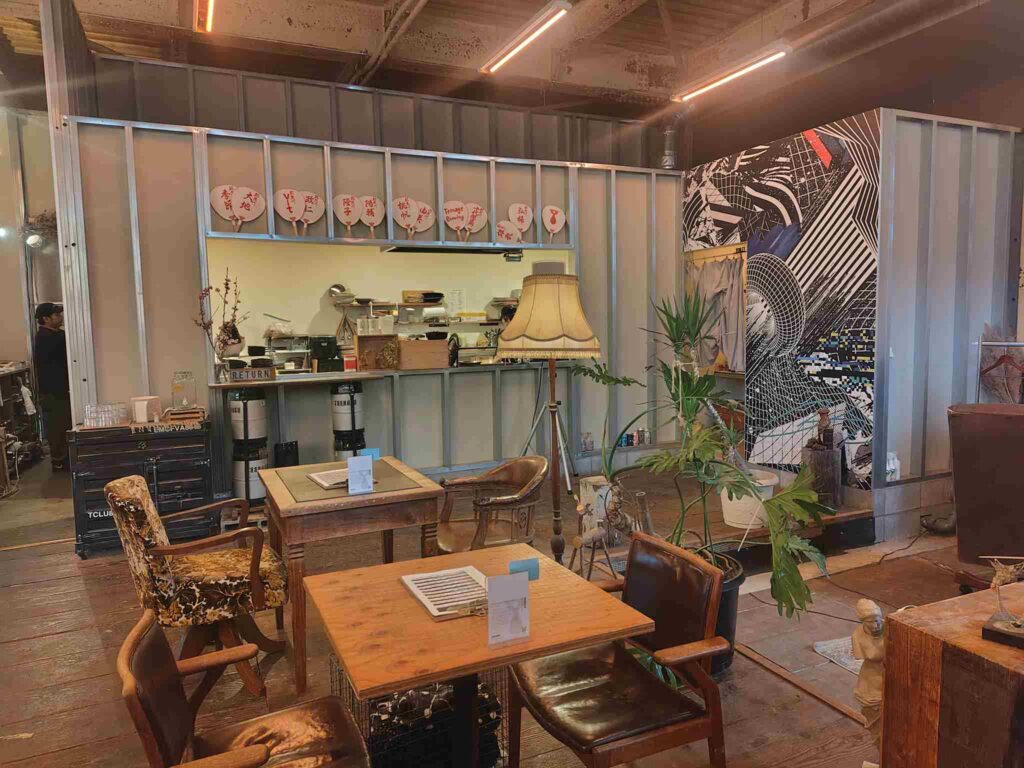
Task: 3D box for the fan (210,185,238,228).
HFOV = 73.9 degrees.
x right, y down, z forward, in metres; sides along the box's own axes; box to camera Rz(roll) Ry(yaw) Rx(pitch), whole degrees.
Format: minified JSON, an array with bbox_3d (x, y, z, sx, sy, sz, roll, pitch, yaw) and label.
[{"bbox_3d":[-2.087,-1.302,5.051,0.240,0.355,0.020,-16,11,-23],"label":"fan"}]

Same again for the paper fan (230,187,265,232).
[{"bbox_3d":[-1.969,-1.276,5.038,0.230,0.352,0.025,19,-4,-24],"label":"paper fan"}]

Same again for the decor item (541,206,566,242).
[{"bbox_3d":[0.375,-1.470,6.168,0.240,0.355,0.020,4,2,-25],"label":"decor item"}]

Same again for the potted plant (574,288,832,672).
[{"bbox_3d":[0.854,0.379,3.050,1.120,1.540,0.950,-3,6,-24],"label":"potted plant"}]

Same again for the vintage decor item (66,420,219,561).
[{"bbox_3d":[-2.527,0.686,4.727,0.848,0.844,0.390,-3,6,-24],"label":"vintage decor item"}]

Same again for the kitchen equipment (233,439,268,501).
[{"bbox_3d":[-1.931,0.674,5.023,0.256,0.447,0.256,-3,6,-24],"label":"kitchen equipment"}]

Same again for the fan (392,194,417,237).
[{"bbox_3d":[-0.856,-1.339,5.537,0.214,0.352,0.025,-13,9,-23],"label":"fan"}]

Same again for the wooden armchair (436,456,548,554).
[{"bbox_3d":[-0.093,0.764,3.351,0.566,0.774,0.566,-4,6,-28],"label":"wooden armchair"}]

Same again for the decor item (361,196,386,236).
[{"bbox_3d":[-1.113,-1.318,5.422,0.214,0.352,0.025,-3,6,-24],"label":"decor item"}]

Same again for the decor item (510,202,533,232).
[{"bbox_3d":[0.074,-1.459,6.024,0.240,0.290,0.030,-3,6,-24],"label":"decor item"}]

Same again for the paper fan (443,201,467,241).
[{"bbox_3d":[-0.463,-1.404,5.788,0.240,0.355,0.020,-11,9,-24],"label":"paper fan"}]

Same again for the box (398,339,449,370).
[{"bbox_3d":[-0.800,-0.256,5.846,0.422,0.256,0.300,-3,6,-24],"label":"box"}]

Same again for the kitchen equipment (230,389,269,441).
[{"bbox_3d":[-1.929,0.240,4.990,0.256,0.442,0.256,-3,6,-24],"label":"kitchen equipment"}]

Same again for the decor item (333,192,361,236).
[{"bbox_3d":[-1.291,-1.305,5.343,0.213,0.352,0.025,-6,6,-24],"label":"decor item"}]

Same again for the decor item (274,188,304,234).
[{"bbox_3d":[-1.673,-1.300,5.170,0.224,0.352,0.025,-15,10,-23],"label":"decor item"}]

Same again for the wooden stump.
[{"bbox_3d":[2.407,0.704,5.263,0.298,0.452,0.288,1,6,25],"label":"wooden stump"}]

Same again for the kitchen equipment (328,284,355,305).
[{"bbox_3d":[-1.795,-0.915,7.080,0.258,0.223,0.260,-3,6,-24],"label":"kitchen equipment"}]

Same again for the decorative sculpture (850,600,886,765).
[{"bbox_3d":[1.194,0.960,2.260,0.165,0.480,0.150,-5,6,-36],"label":"decorative sculpture"}]

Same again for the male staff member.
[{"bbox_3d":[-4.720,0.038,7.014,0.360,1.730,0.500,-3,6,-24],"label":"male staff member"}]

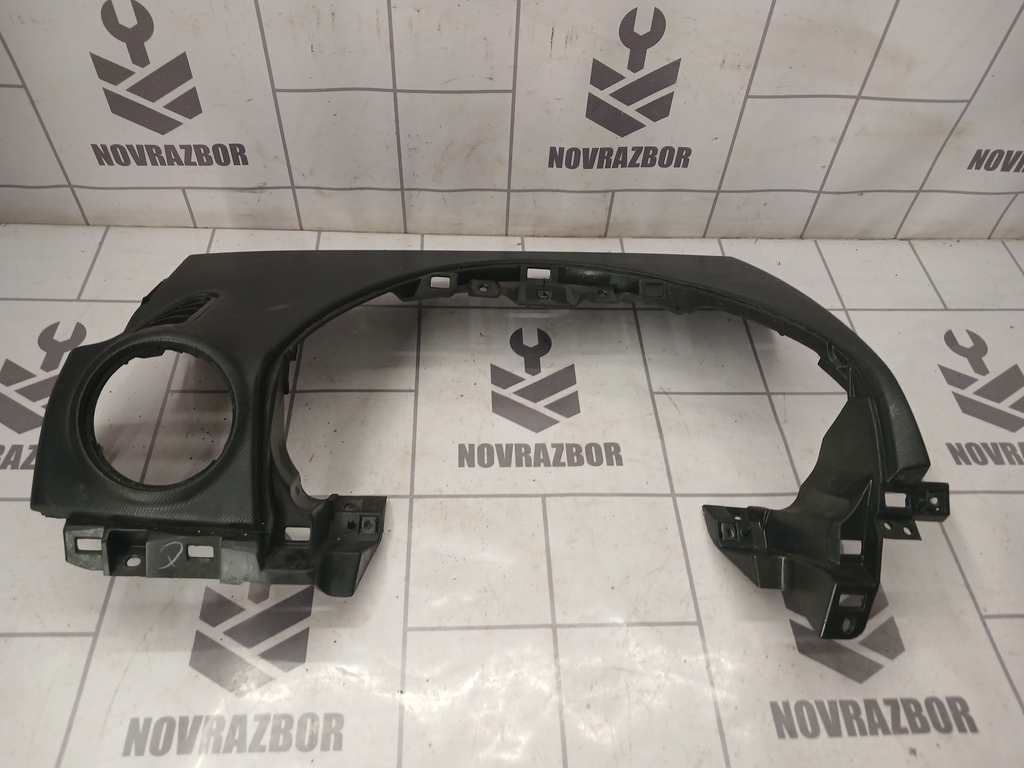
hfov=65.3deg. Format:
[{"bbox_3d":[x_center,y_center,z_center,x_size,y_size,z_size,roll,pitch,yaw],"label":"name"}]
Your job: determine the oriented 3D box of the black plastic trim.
[{"bbox_3d":[-0.004,0.010,0.619,0.631,0.133,0.348,0,51,-4],"label":"black plastic trim"}]

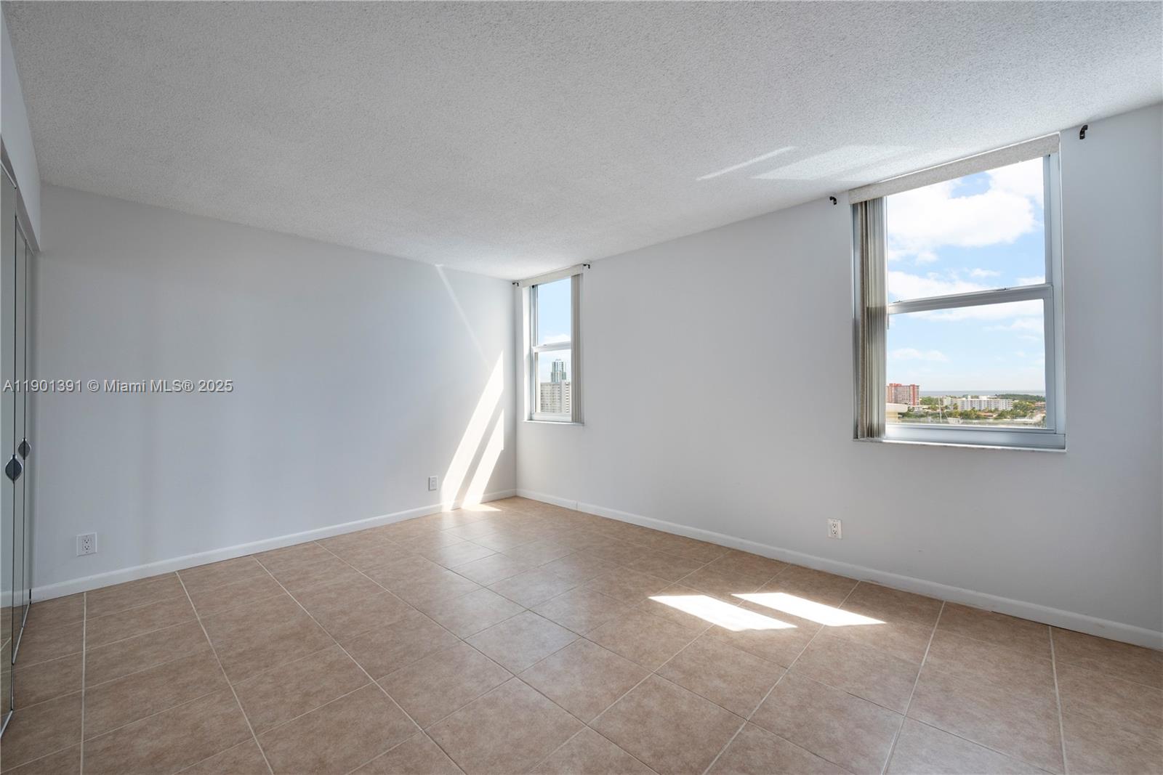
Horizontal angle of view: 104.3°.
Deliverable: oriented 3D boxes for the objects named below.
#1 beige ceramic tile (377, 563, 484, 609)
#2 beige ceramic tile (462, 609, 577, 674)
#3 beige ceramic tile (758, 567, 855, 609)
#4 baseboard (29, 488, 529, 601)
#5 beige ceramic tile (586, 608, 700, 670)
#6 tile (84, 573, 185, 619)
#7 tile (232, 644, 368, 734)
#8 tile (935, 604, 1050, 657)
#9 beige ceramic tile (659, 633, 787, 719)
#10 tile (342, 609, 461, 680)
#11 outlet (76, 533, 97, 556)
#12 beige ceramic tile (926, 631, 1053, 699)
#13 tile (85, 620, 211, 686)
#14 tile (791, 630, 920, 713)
[{"bbox_3d":[-0.877,1.228,2.748,0.405,0.010,0.405,-1,0,43],"label":"beige ceramic tile"},{"bbox_3d":[-0.283,1.205,2.160,0.400,0.010,0.400,-1,-1,43],"label":"beige ceramic tile"},{"bbox_3d":[1.435,1.205,2.814,0.405,0.010,0.405,-1,0,43],"label":"beige ceramic tile"},{"bbox_3d":[-1.936,1.188,3.848,0.014,0.087,3.481,-1,-1,43],"label":"baseboard"},{"bbox_3d":[0.295,1.214,2.203,0.405,0.010,0.405,-1,0,43],"label":"beige ceramic tile"},{"bbox_3d":[-2.590,1.231,2.652,0.402,0.010,0.402,-1,-1,43],"label":"tile"},{"bbox_3d":[-1.132,1.209,1.839,0.402,0.010,0.402,-1,-1,43],"label":"tile"},{"bbox_3d":[2.007,1.181,2.225,0.402,0.010,0.402,-1,-1,43],"label":"tile"},{"bbox_3d":[0.589,1.194,1.902,0.400,0.010,0.400,-1,-1,43],"label":"beige ceramic tile"},{"bbox_3d":[-0.853,1.210,2.140,0.400,0.010,0.400,-1,-1,43],"label":"tile"},{"bbox_3d":[-2.990,0.952,2.735,0.008,0.120,0.076,-1,-1,43],"label":"outlet"},{"bbox_3d":[1.743,1.185,1.946,0.400,0.010,0.400,-1,-1,43],"label":"beige ceramic tile"},{"bbox_3d":[-2.000,1.220,2.098,0.402,0.010,0.402,-1,-1,43],"label":"tile"},{"bbox_3d":[1.171,1.204,1.938,0.405,0.010,0.405,-1,0,43],"label":"tile"}]

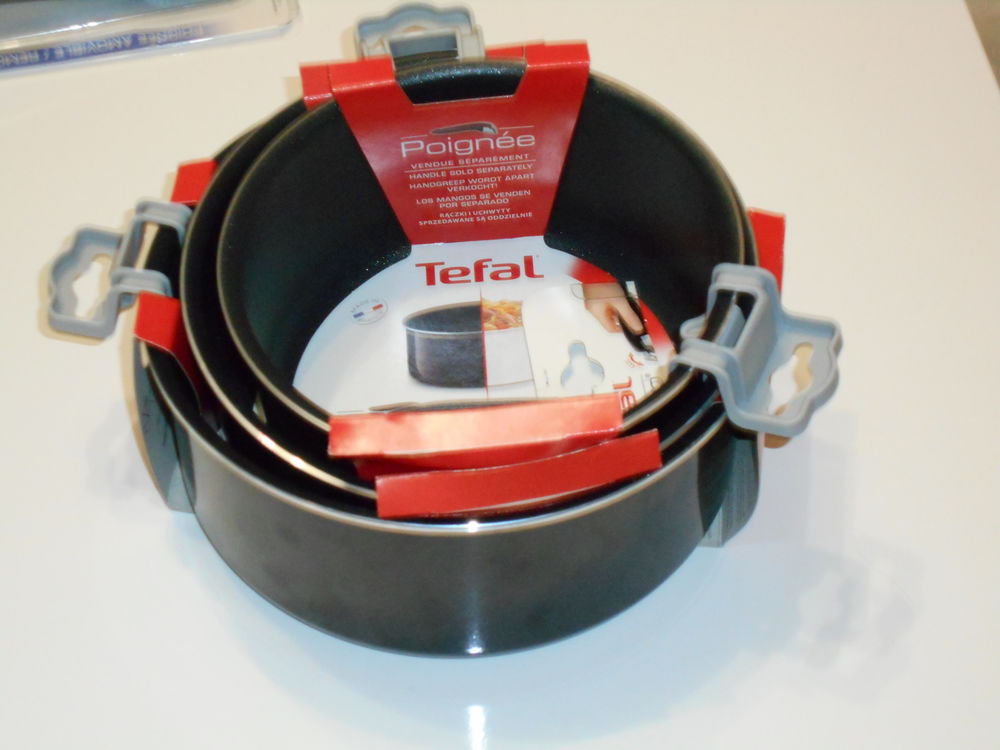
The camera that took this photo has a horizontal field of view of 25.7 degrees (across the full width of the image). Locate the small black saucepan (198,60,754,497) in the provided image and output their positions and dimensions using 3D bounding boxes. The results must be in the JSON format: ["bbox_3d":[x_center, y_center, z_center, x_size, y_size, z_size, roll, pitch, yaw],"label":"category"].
[{"bbox_3d":[-0.005,-0.016,0.709,0.163,0.077,0.163,-1,52,2],"label":"small black saucepan"}]

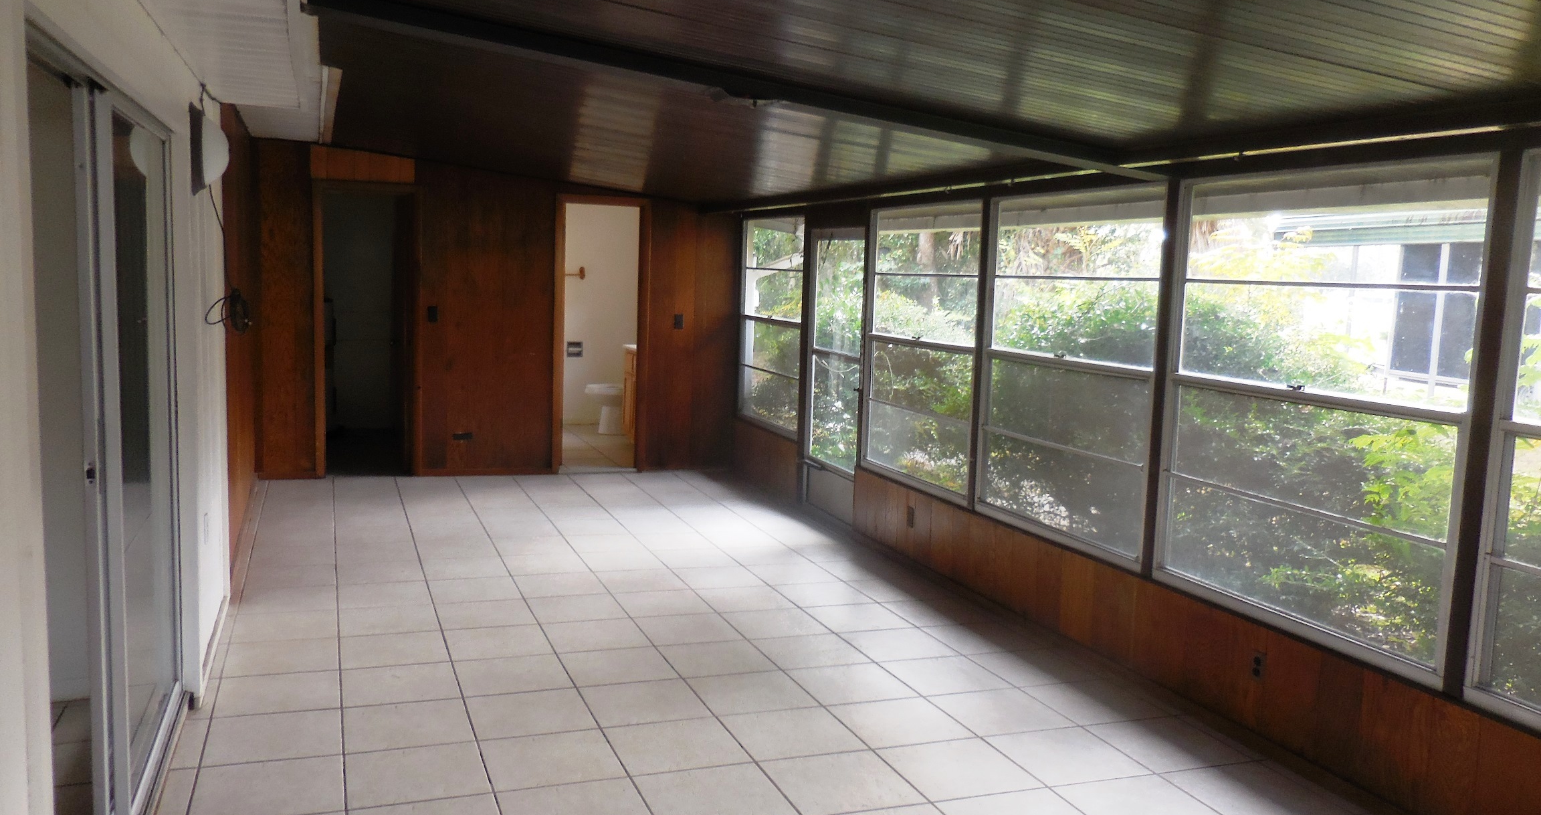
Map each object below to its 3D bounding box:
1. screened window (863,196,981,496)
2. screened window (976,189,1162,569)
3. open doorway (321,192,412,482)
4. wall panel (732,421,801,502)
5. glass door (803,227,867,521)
[{"bbox_3d":[0.867,-0.357,6.508,0.088,1.633,1.343,0,7,-22],"label":"screened window"},{"bbox_3d":[1.368,-0.189,5.255,0.088,1.633,1.335,0,7,-22],"label":"screened window"},{"bbox_3d":[-3.025,-0.538,8.370,0.653,2.158,0.126,0,7,-20],"label":"open doorway"},{"bbox_3d":[-0.029,0.391,8.753,0.088,0.477,1.364,0,7,-22],"label":"wall panel"},{"bbox_3d":[0.435,-0.233,7.625,0.053,1.981,0.860,0,7,-22],"label":"glass door"}]

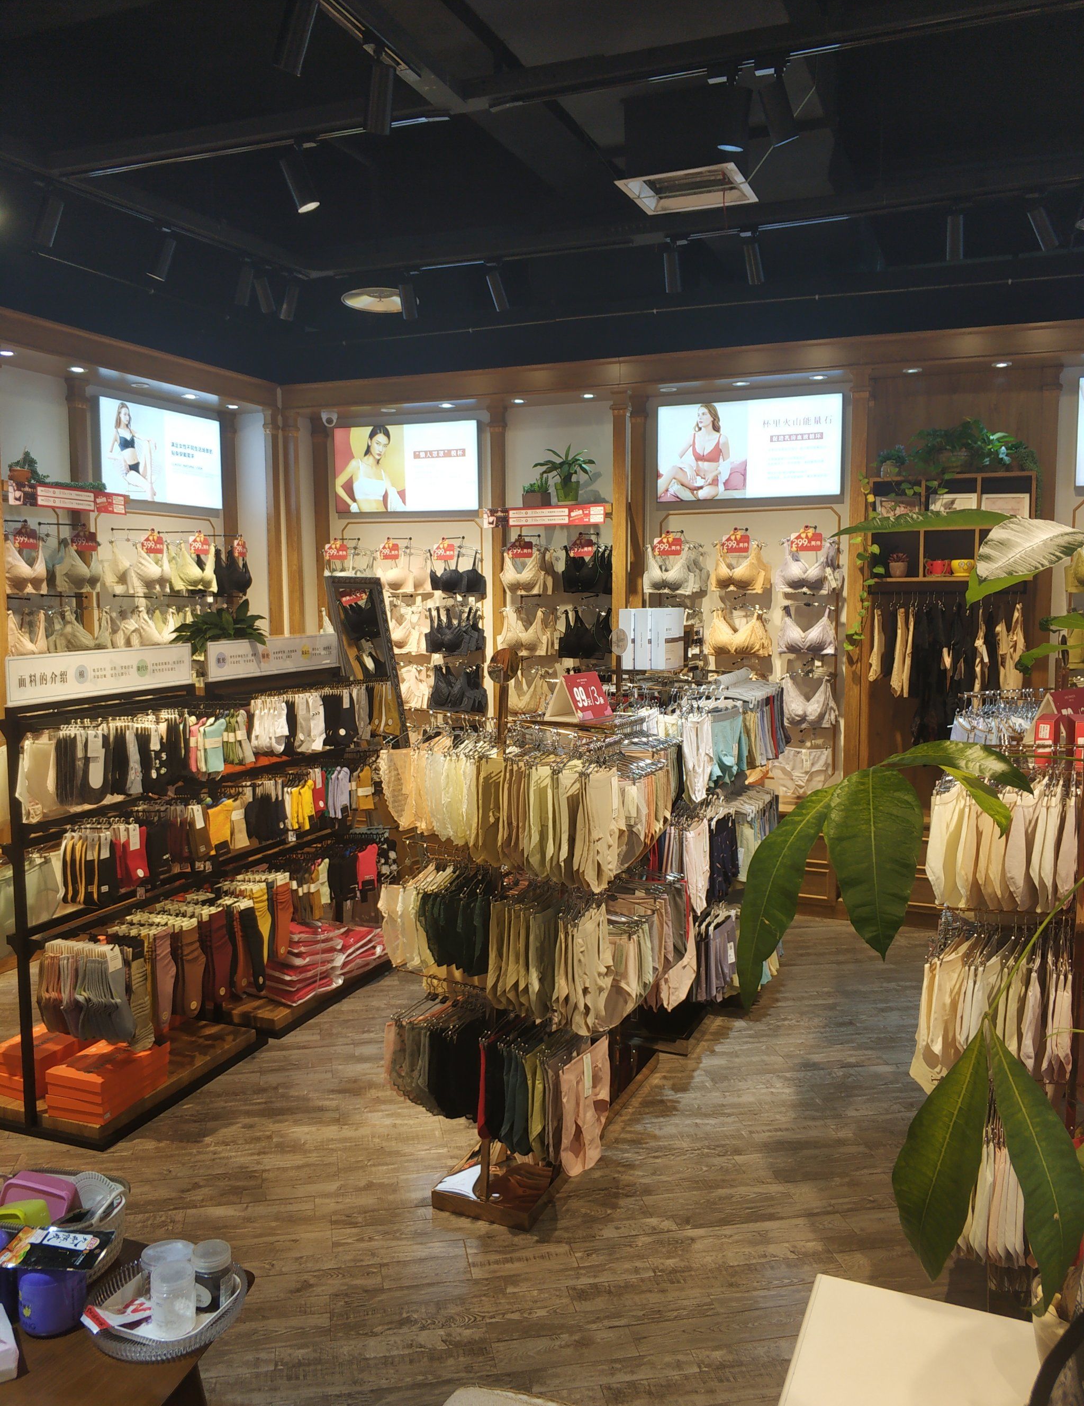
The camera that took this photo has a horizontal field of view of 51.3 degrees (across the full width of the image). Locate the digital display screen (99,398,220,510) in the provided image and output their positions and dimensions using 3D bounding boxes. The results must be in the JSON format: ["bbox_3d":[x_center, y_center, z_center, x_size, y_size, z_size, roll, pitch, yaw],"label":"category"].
[{"bbox_3d":[-2.003,-1.306,5.993,0.070,0.495,0.910,2,6,22],"label":"digital display screen"}]

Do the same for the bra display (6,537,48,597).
[{"bbox_3d":[-2.223,-0.586,4.872,0.115,0.240,0.220,2,6,22],"label":"bra display"}]

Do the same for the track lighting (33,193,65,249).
[{"bbox_3d":[-1.850,-1.806,4.231,0.073,0.180,0.073,30,19,24],"label":"track lighting"}]

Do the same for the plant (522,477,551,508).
[{"bbox_3d":[-0.030,-1.150,6.183,0.125,0.165,0.120,2,6,22],"label":"plant"}]

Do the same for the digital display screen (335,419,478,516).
[{"bbox_3d":[-0.797,-1.370,6.580,0.945,0.498,0.070,2,6,22],"label":"digital display screen"}]

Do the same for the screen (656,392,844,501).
[{"bbox_3d":[1.058,-1.309,5.832,0.950,0.500,0.070,2,6,22],"label":"screen"}]

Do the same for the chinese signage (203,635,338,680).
[{"bbox_3d":[-1.013,-0.182,4.330,0.025,0.137,0.811,2,6,22],"label":"chinese signage"}]

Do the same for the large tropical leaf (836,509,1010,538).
[{"bbox_3d":[0.439,-0.199,1.250,0.225,0.034,0.085,-1,6,-6],"label":"large tropical leaf"}]

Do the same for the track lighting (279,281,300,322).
[{"bbox_3d":[-1.209,-1.926,5.421,0.073,0.180,0.073,-5,32,-40],"label":"track lighting"}]

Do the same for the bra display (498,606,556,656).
[{"bbox_3d":[-0.080,-0.398,6.216,0.275,0.262,0.180,2,6,22],"label":"bra display"}]

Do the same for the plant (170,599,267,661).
[{"bbox_3d":[-1.240,-0.258,4.324,0.340,0.280,0.360,2,7,21],"label":"plant"}]

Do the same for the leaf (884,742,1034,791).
[{"bbox_3d":[0.439,0.067,1.200,0.155,0.046,0.080,1,6,8],"label":"leaf"}]

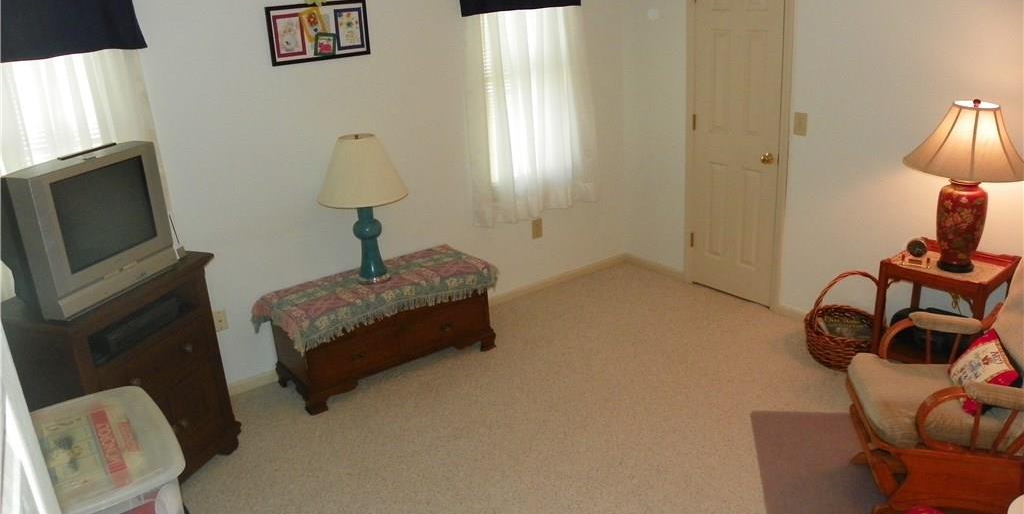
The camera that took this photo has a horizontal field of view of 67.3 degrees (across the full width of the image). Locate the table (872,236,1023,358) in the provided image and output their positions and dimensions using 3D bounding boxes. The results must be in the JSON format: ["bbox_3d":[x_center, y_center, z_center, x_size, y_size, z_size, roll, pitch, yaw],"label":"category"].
[{"bbox_3d":[1.986,0.311,3.580,0.388,0.657,0.448,-15,22,-29],"label":"table"}]

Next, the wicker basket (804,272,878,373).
[{"bbox_3d":[1.714,0.296,3.921,0.418,0.497,0.418,5,21,23],"label":"wicker basket"}]

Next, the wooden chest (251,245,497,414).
[{"bbox_3d":[-0.689,0.361,4.188,1.154,0.512,0.478,-17,23,-32],"label":"wooden chest"}]

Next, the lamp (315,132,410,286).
[{"bbox_3d":[-0.773,-0.255,4.010,0.468,0.776,0.468,-17,23,-32],"label":"lamp"}]

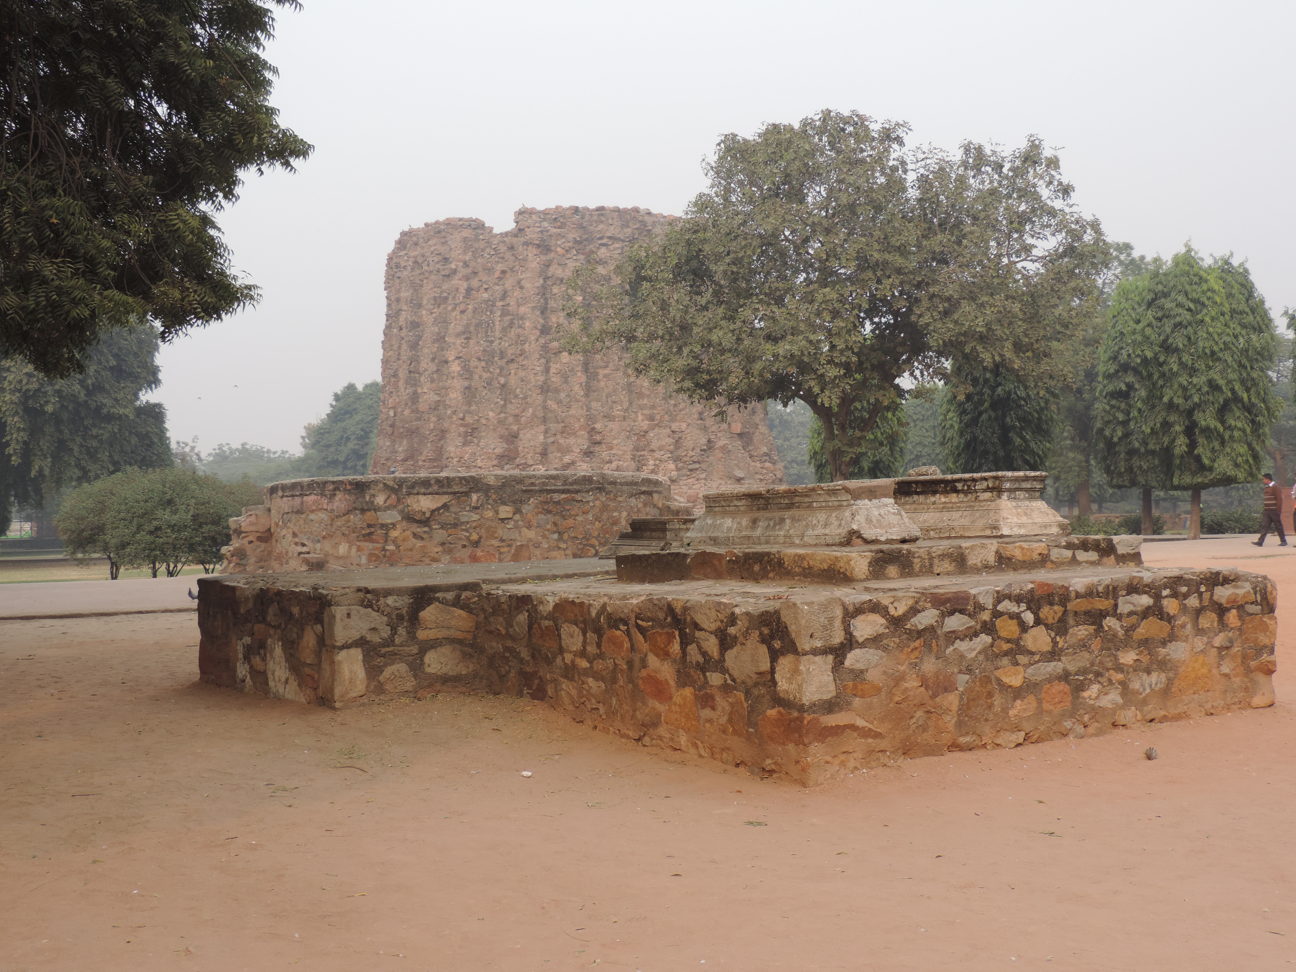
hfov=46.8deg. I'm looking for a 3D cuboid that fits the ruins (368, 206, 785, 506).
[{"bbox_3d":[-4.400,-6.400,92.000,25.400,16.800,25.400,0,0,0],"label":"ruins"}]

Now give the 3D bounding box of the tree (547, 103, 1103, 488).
[{"bbox_3d":[3.650,-3.000,29.000,10.600,8.700,9.600,0,0,0],"label":"tree"}]

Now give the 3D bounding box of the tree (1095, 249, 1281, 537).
[{"bbox_3d":[14.300,-2.450,39.600,4.900,7.600,4.600,0,0,0],"label":"tree"}]

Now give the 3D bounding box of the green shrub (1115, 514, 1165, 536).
[{"bbox_3d":[13.900,1.090,42.300,1.400,0.630,1.200,0,0,0],"label":"green shrub"}]

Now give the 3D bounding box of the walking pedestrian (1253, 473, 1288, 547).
[{"bbox_3d":[14.640,0.570,35.200,0.720,1.700,0.500,0,0,-22],"label":"walking pedestrian"}]

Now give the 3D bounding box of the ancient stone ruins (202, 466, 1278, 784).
[{"bbox_3d":[-0.276,0.680,11.770,5.400,1.660,8.100,0,0,-35],"label":"ancient stone ruins"}]

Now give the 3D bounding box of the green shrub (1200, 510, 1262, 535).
[{"bbox_3d":[16.400,1.020,42.100,1.900,0.690,1.300,0,0,0],"label":"green shrub"}]

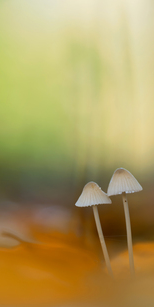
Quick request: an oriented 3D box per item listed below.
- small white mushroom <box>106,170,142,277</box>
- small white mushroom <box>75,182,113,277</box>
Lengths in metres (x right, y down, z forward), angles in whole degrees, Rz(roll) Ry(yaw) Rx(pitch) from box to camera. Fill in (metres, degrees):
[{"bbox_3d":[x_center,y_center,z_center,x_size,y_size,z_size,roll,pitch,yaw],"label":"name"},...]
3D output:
[{"bbox_3d":[0.019,0.026,0.500,0.013,0.041,0.013,-7,0,0],"label":"small white mushroom"},{"bbox_3d":[0.008,0.029,0.500,0.014,0.036,0.014,-12,0,0],"label":"small white mushroom"}]

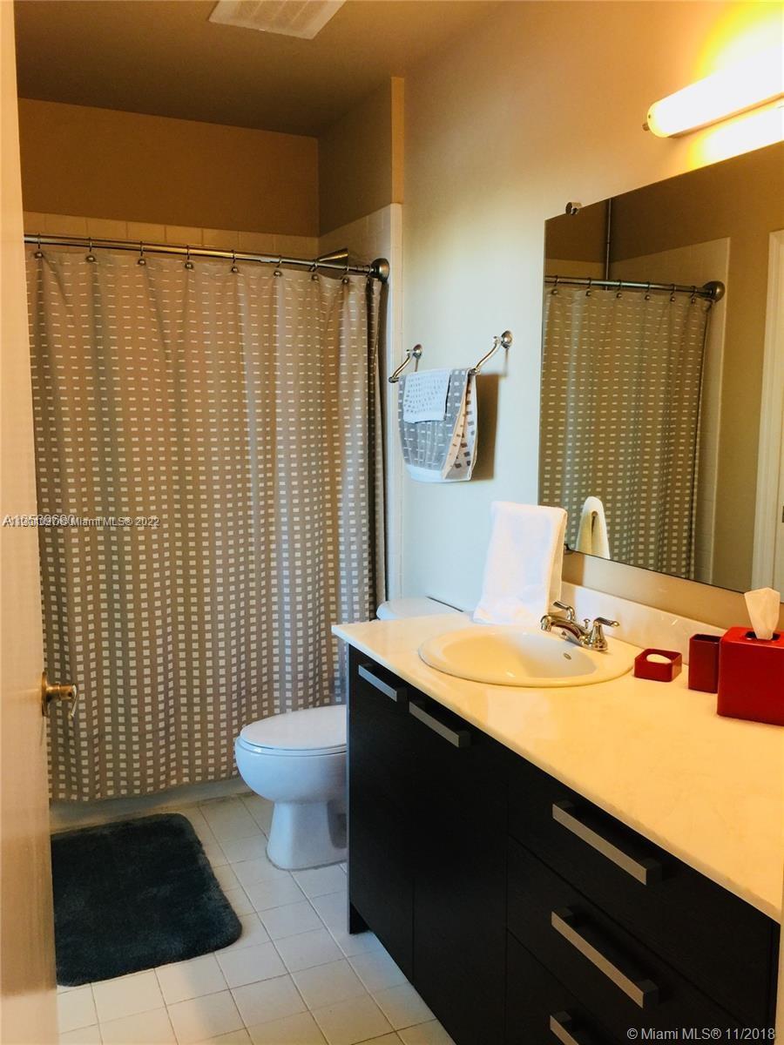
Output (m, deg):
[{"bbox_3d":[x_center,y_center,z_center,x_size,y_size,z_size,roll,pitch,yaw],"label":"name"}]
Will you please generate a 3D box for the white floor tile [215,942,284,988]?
[{"bbox_3d":[-0.360,1.142,2.252,0.150,0.010,0.146,-3,8,-25],"label":"white floor tile"}]

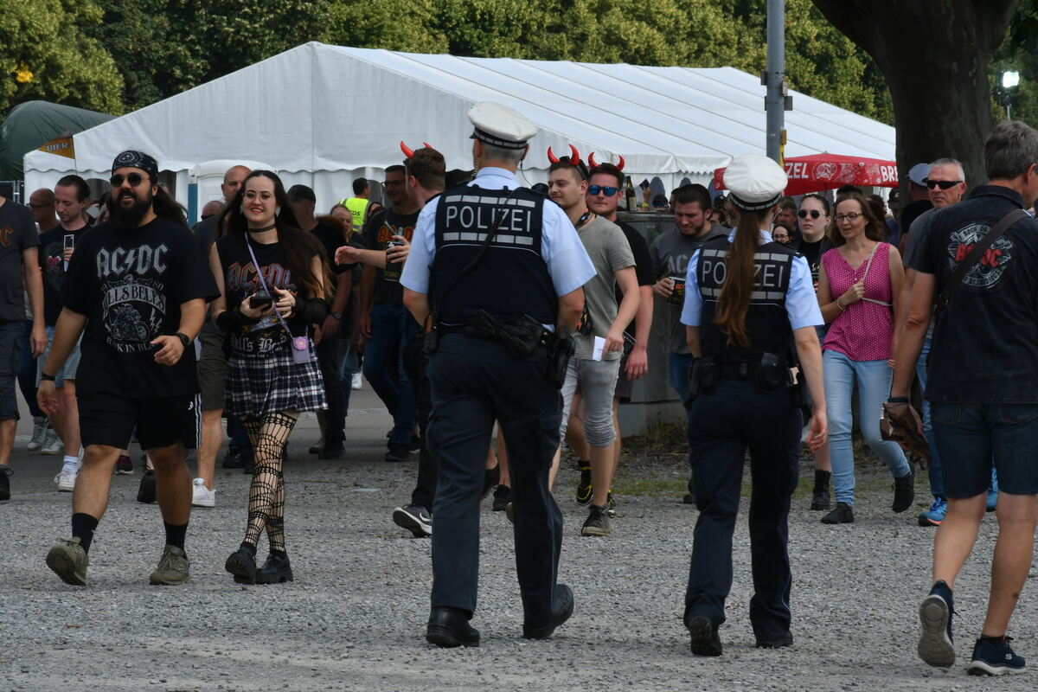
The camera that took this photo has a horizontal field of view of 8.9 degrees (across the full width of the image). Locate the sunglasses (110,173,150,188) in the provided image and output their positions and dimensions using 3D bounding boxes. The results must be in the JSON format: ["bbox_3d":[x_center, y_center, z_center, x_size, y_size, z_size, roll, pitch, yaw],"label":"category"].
[{"bbox_3d":[-1.586,-0.677,27.400,0.147,0.050,0.140,0,1,22],"label":"sunglasses"}]

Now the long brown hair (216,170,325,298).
[{"bbox_3d":[-1.015,-0.461,27.500,0.440,0.530,0.280,0,1,7],"label":"long brown hair"}]

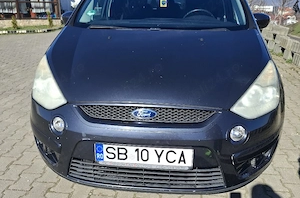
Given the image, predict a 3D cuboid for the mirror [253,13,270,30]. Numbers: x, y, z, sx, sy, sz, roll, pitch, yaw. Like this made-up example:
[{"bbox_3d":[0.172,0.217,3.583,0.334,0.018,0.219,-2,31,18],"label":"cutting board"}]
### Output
[{"bbox_3d":[1.092,-0.773,2.660,0.240,0.165,0.150,2,18,5],"label":"mirror"}]

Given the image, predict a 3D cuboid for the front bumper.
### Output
[{"bbox_3d":[-0.009,0.213,1.616,1.800,0.510,0.550,2,18,5],"label":"front bumper"}]

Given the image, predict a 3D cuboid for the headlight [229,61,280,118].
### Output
[{"bbox_3d":[0.646,-0.068,1.616,0.390,0.290,0.540,2,18,5],"label":"headlight"}]

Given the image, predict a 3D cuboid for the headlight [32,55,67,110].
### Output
[{"bbox_3d":[-0.628,-0.121,1.726,0.390,0.290,0.540,2,18,5],"label":"headlight"}]

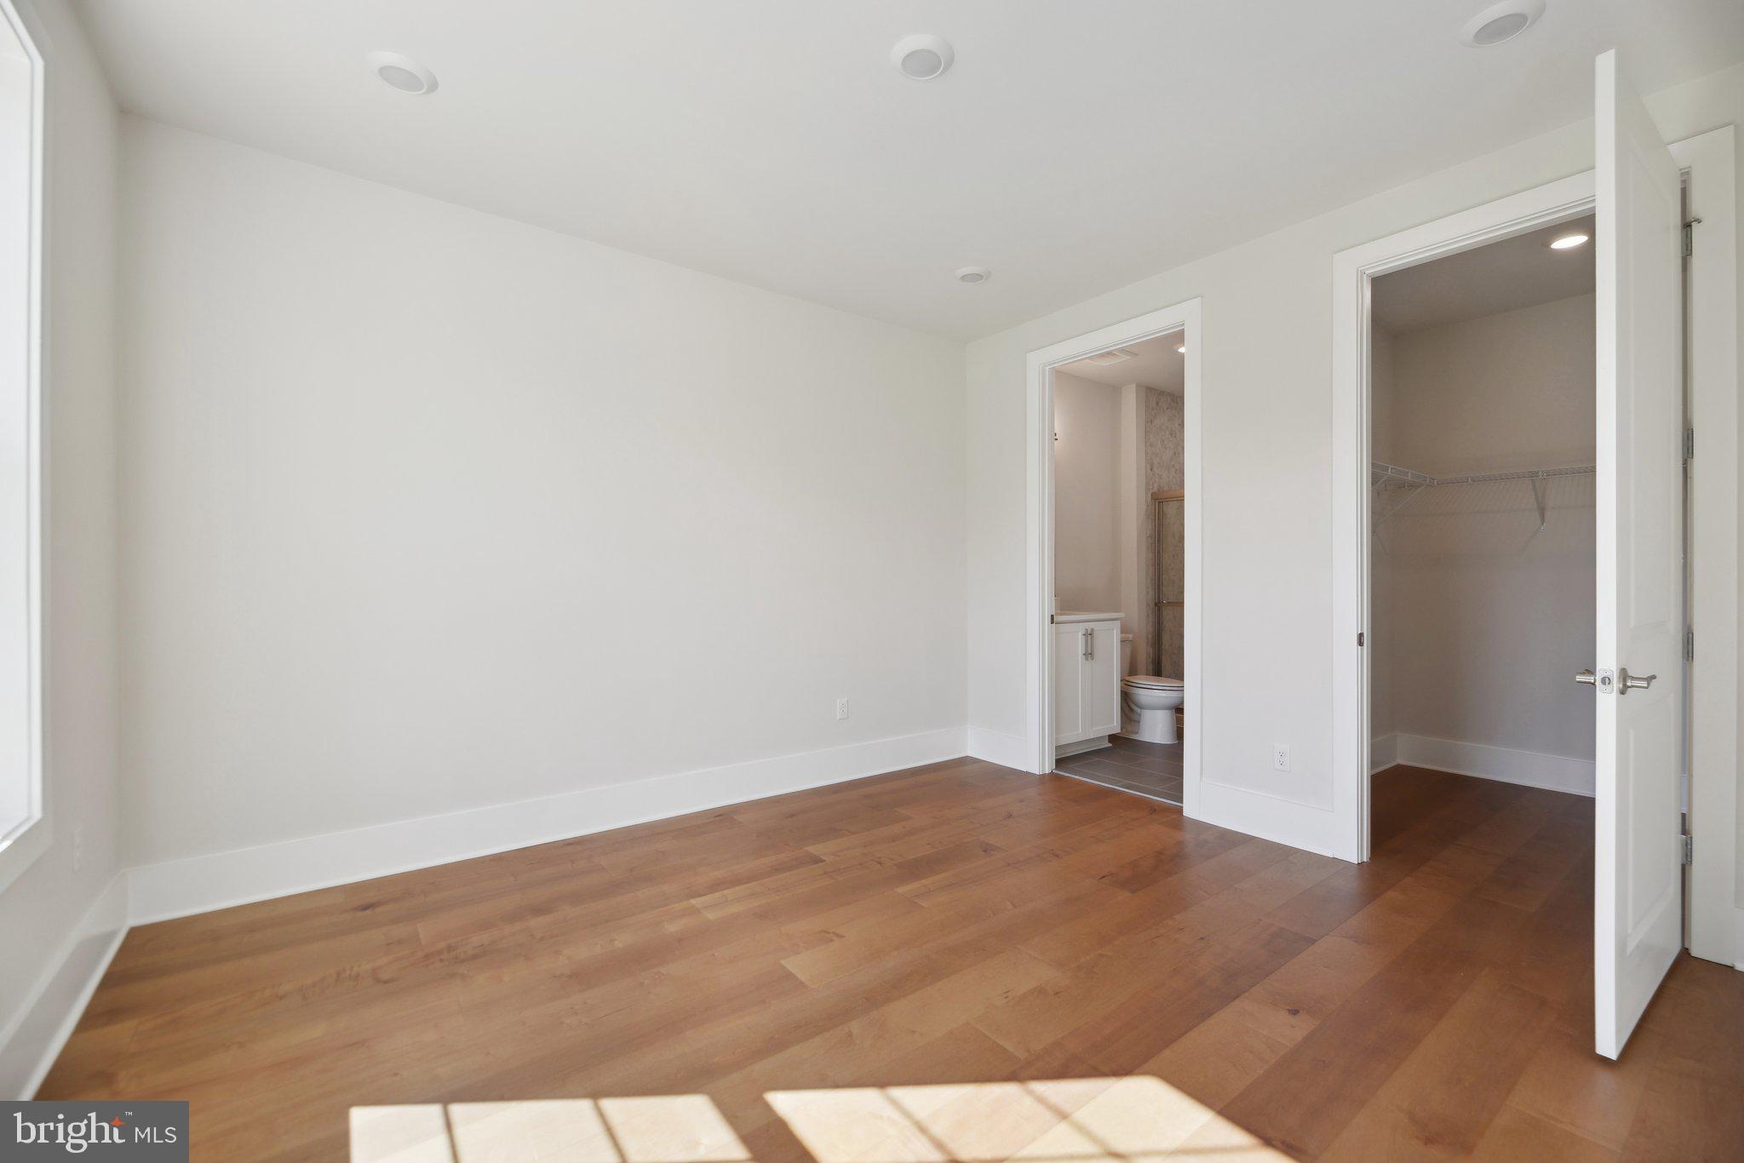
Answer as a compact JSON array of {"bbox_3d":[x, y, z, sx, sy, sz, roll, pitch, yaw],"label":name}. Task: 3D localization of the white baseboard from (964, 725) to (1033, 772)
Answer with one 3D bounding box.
[{"bbox_3d":[0.805,1.068,4.331,0.025,0.192,0.470,0,0,-38],"label":"white baseboard"}]

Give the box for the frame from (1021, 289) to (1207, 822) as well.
[{"bbox_3d":[1.331,-0.111,3.760,0.150,2.552,1.071,0,0,-38],"label":"frame"}]

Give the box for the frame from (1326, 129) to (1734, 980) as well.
[{"bbox_3d":[2.330,-0.108,2.498,0.150,2.550,1.048,0,0,-38],"label":"frame"}]

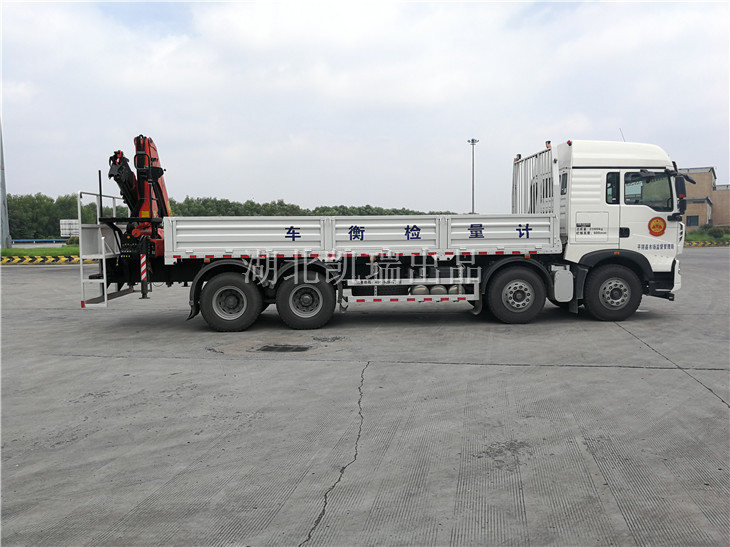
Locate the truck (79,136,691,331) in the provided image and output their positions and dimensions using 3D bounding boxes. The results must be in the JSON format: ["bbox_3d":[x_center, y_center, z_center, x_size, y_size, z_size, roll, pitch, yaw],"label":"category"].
[{"bbox_3d":[0.451,-0.926,11.484,11.180,3.650,2.580,-1,5,-1],"label":"truck"}]

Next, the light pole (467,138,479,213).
[{"bbox_3d":[21.409,-16.513,112.627,2.300,20.000,2.300,-1,4,-5],"label":"light pole"}]

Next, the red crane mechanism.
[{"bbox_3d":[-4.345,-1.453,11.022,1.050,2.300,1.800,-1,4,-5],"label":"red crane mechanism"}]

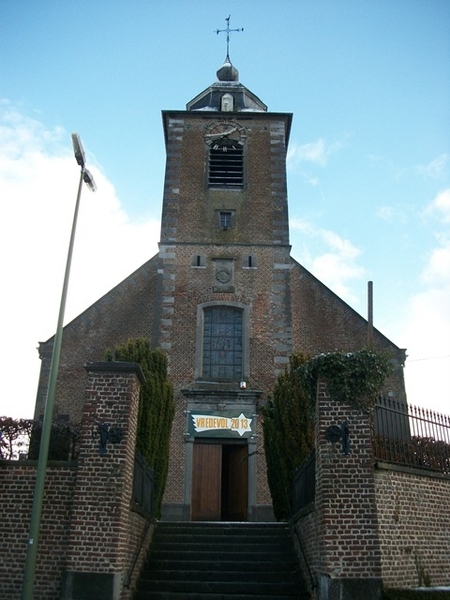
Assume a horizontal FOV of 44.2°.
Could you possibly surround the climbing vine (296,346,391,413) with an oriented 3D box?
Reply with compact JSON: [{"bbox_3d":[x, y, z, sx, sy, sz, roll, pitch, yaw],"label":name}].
[{"bbox_3d":[1.830,1.311,8.460,1.400,1.000,1.200,1,-24,-1],"label":"climbing vine"}]

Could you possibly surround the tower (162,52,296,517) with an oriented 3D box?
[{"bbox_3d":[0.033,-2.095,25.781,5.600,24.200,5.600,1,-24,-1],"label":"tower"}]

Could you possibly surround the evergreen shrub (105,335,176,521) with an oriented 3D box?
[{"bbox_3d":[-2.200,3.148,13.908,1.800,4.700,1.800,1,-24,-1],"label":"evergreen shrub"}]

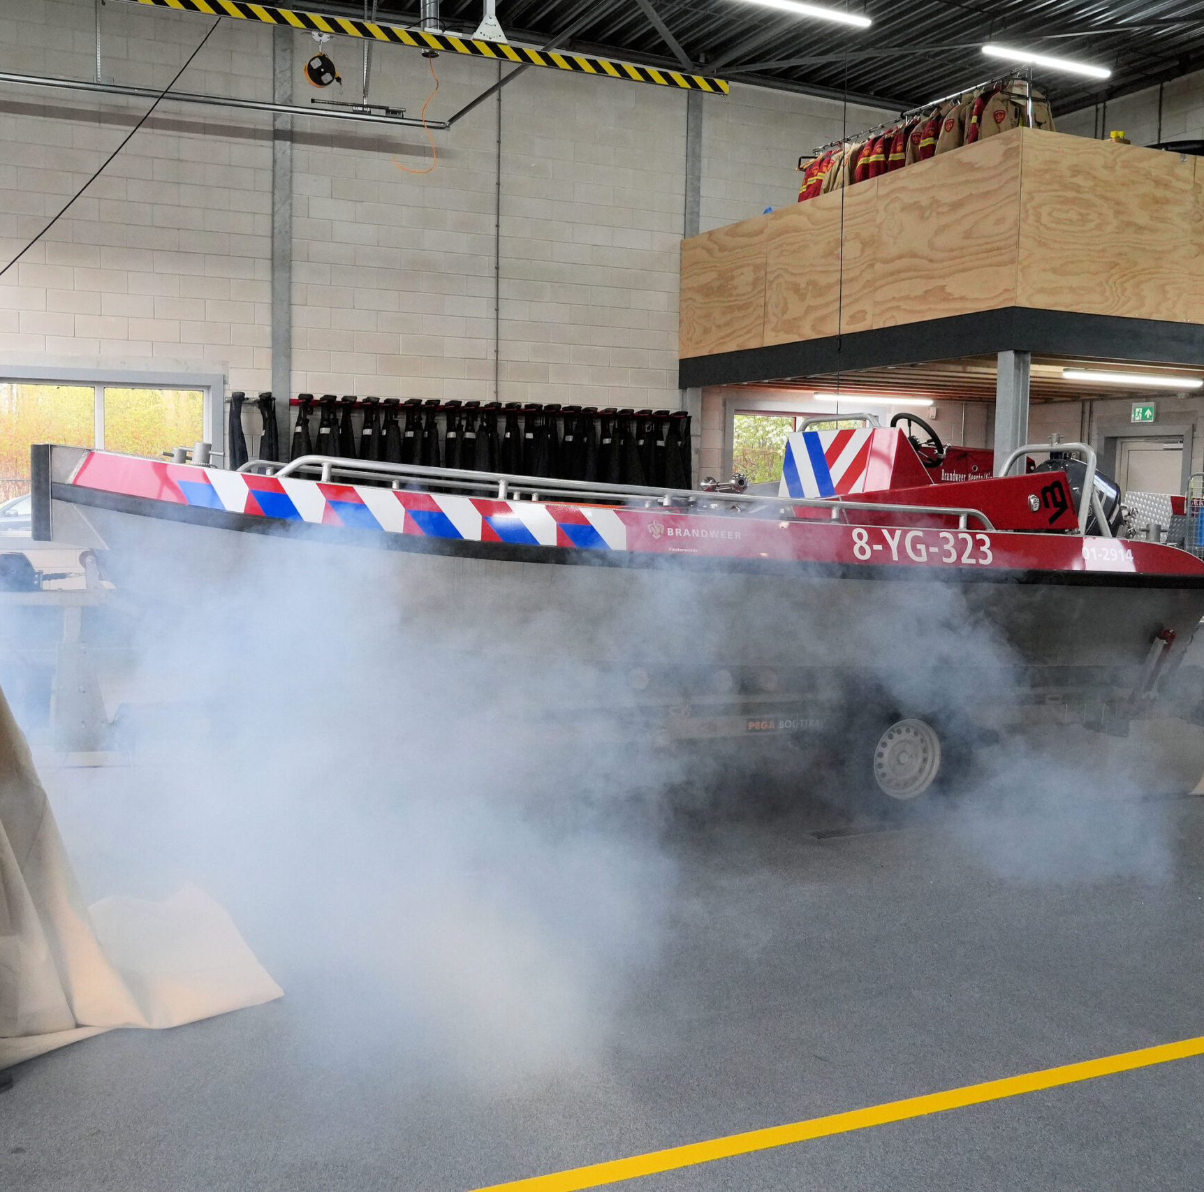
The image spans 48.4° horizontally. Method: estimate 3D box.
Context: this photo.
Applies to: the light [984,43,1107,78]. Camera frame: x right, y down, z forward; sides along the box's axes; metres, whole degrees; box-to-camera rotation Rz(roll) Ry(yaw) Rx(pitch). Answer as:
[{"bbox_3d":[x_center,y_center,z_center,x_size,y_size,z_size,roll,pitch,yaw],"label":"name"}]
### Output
[{"bbox_3d":[4.219,-5.042,12.668,1.570,0.090,0.100,-1,6,-24],"label":"light"}]

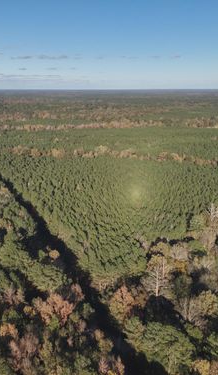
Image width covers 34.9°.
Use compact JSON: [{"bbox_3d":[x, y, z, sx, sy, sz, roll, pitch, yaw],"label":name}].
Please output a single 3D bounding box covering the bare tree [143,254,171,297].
[{"bbox_3d":[18.000,32.500,128.000,10.200,18.300,9.800,0,16,0],"label":"bare tree"}]

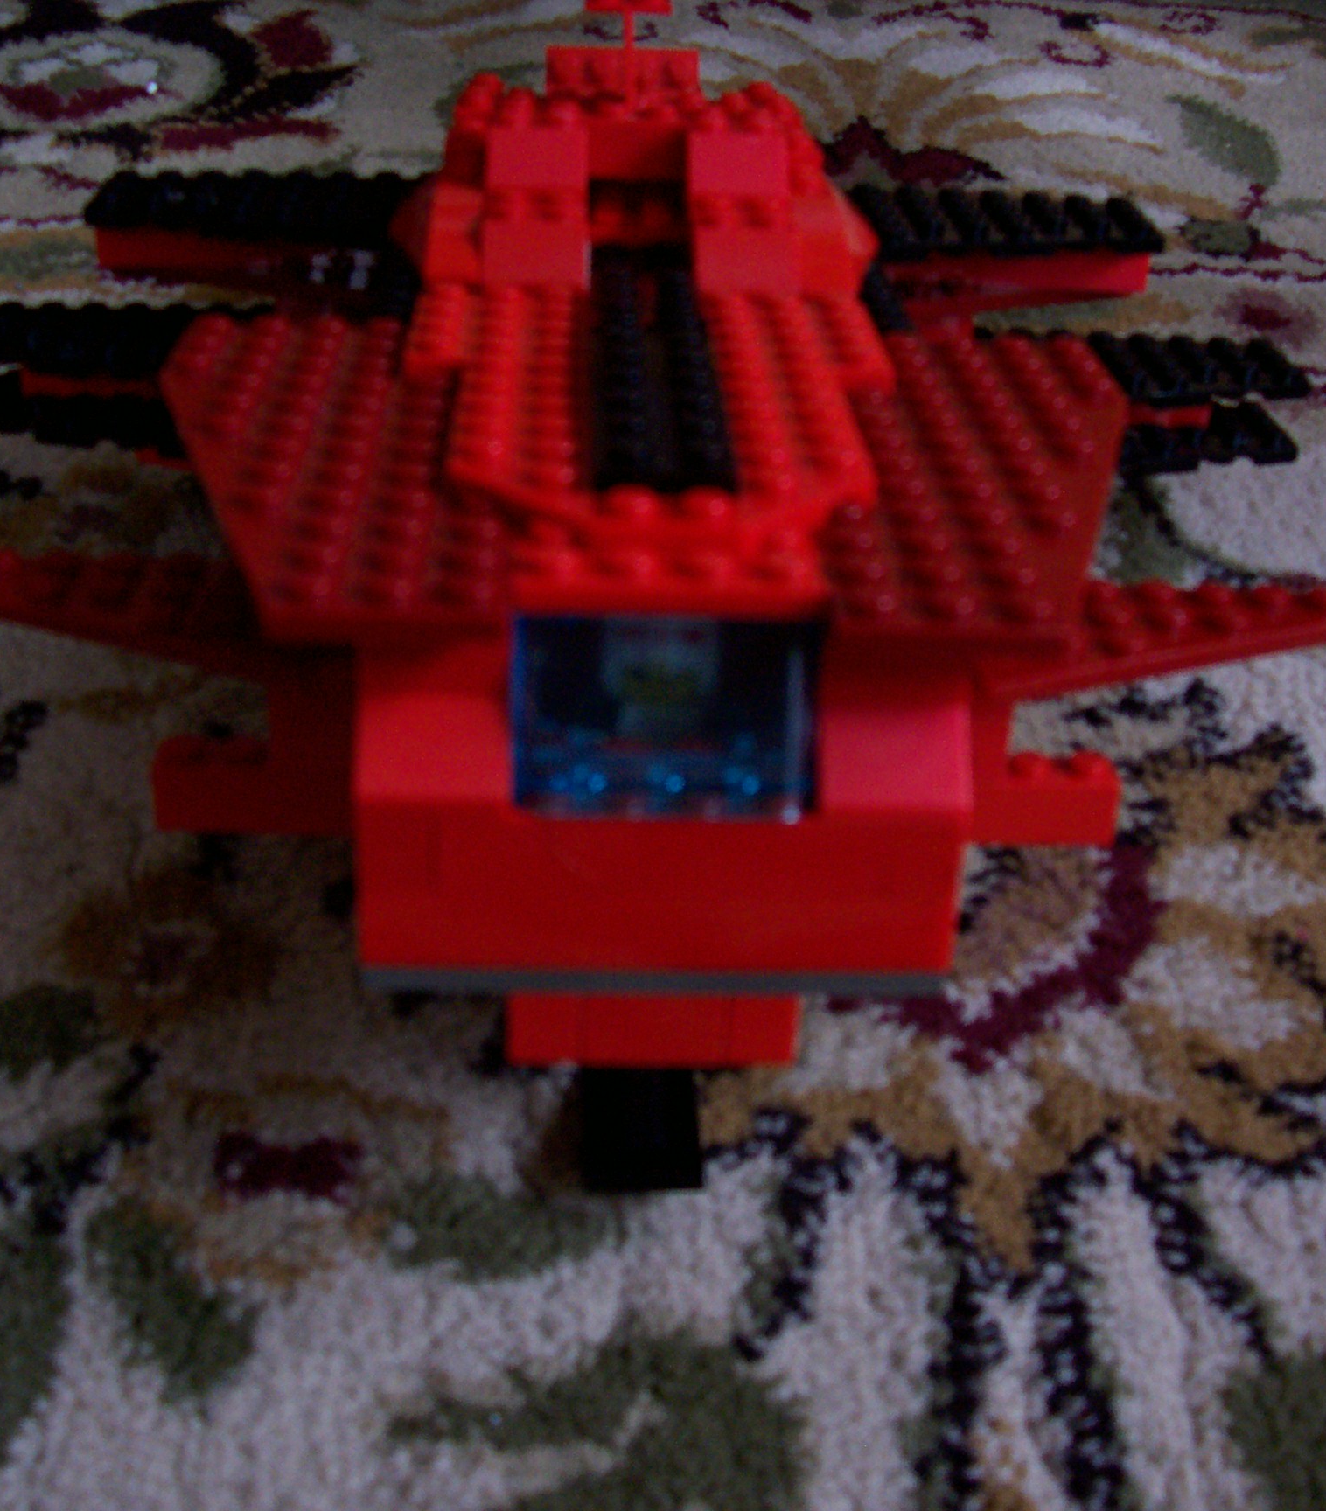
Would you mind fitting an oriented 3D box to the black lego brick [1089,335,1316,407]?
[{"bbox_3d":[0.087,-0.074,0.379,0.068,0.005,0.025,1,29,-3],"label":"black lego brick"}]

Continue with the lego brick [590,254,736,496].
[{"bbox_3d":[-0.001,-0.052,0.263,0.016,0.005,0.092,1,29,-3],"label":"lego brick"}]

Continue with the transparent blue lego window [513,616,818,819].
[{"bbox_3d":[0.000,-0.006,0.209,0.032,0.020,0.016,1,29,-3],"label":"transparent blue lego window"}]

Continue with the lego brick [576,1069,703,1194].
[{"bbox_3d":[-0.004,0.049,0.288,0.016,0.005,0.040,1,29,-3],"label":"lego brick"}]

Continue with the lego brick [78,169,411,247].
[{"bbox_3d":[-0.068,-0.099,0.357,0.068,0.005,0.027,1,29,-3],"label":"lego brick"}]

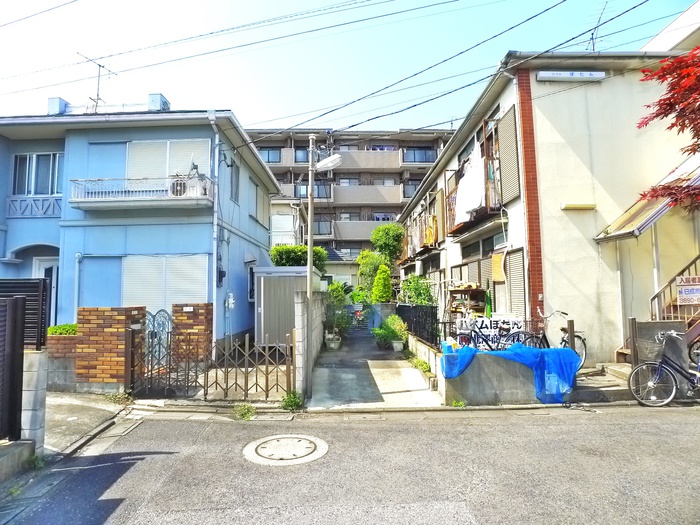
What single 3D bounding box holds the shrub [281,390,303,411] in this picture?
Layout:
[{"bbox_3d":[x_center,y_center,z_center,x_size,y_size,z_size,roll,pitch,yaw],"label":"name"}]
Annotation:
[{"bbox_3d":[-0.838,1.976,6.950,0.290,0.260,0.260,-1,-4,0],"label":"shrub"}]

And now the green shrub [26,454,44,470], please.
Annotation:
[{"bbox_3d":[-3.013,1.916,4.650,0.150,0.130,0.140,-1,-4,0],"label":"green shrub"}]

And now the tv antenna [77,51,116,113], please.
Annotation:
[{"bbox_3d":[-7.386,-5.160,14.207,0.450,1.500,1.450,-2,-5,18],"label":"tv antenna"}]

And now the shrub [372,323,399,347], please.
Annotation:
[{"bbox_3d":[0.834,1.691,11.400,0.550,0.520,0.520,-1,-4,0],"label":"shrub"}]

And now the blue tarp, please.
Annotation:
[{"bbox_3d":[2.322,1.601,7.000,1.880,0.820,0.400,-1,-4,0],"label":"blue tarp"}]

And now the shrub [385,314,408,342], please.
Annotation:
[{"bbox_3d":[1.064,1.510,11.100,0.500,0.600,0.480,-1,-4,0],"label":"shrub"}]

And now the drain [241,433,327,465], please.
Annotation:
[{"bbox_3d":[-0.661,1.930,5.000,0.880,0.040,0.880,-1,-4,0],"label":"drain"}]

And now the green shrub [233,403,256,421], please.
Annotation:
[{"bbox_3d":[-1.413,1.996,6.500,0.310,0.200,0.270,-1,-4,0],"label":"green shrub"}]

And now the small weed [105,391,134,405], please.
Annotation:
[{"bbox_3d":[-3.657,2.150,7.700,0.420,0.160,0.270,-1,-4,0],"label":"small weed"}]

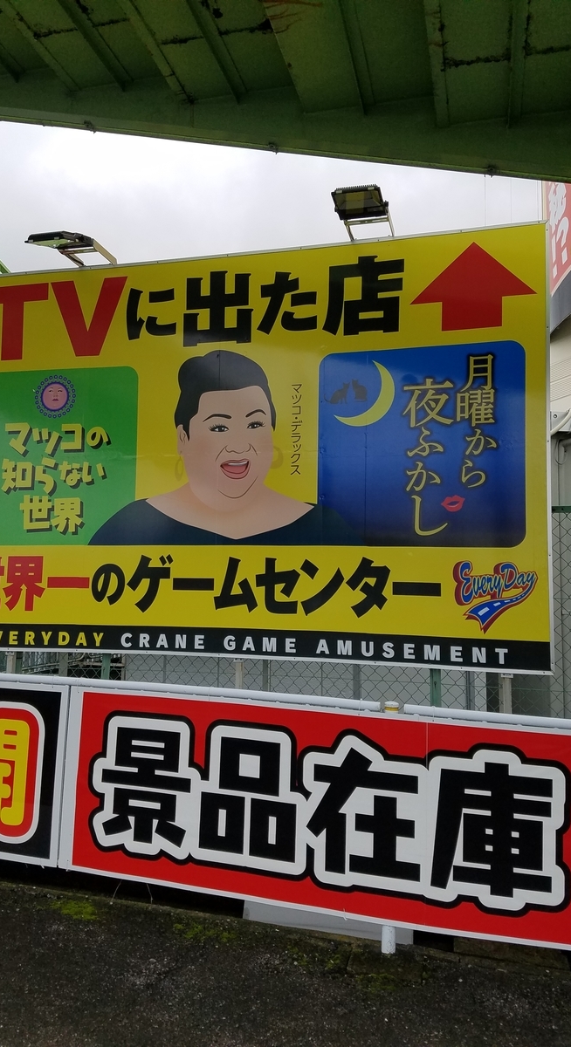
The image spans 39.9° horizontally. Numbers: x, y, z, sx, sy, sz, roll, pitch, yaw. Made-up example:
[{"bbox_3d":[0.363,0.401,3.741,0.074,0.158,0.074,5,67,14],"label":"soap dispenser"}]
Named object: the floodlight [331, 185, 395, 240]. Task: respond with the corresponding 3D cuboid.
[{"bbox_3d":[0.434,-1.719,4.308,0.285,0.120,0.540,0,-5,15],"label":"floodlight"}]

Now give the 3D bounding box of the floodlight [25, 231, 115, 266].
[{"bbox_3d":[-1.266,-1.659,4.722,0.280,0.150,0.630,0,3,15],"label":"floodlight"}]

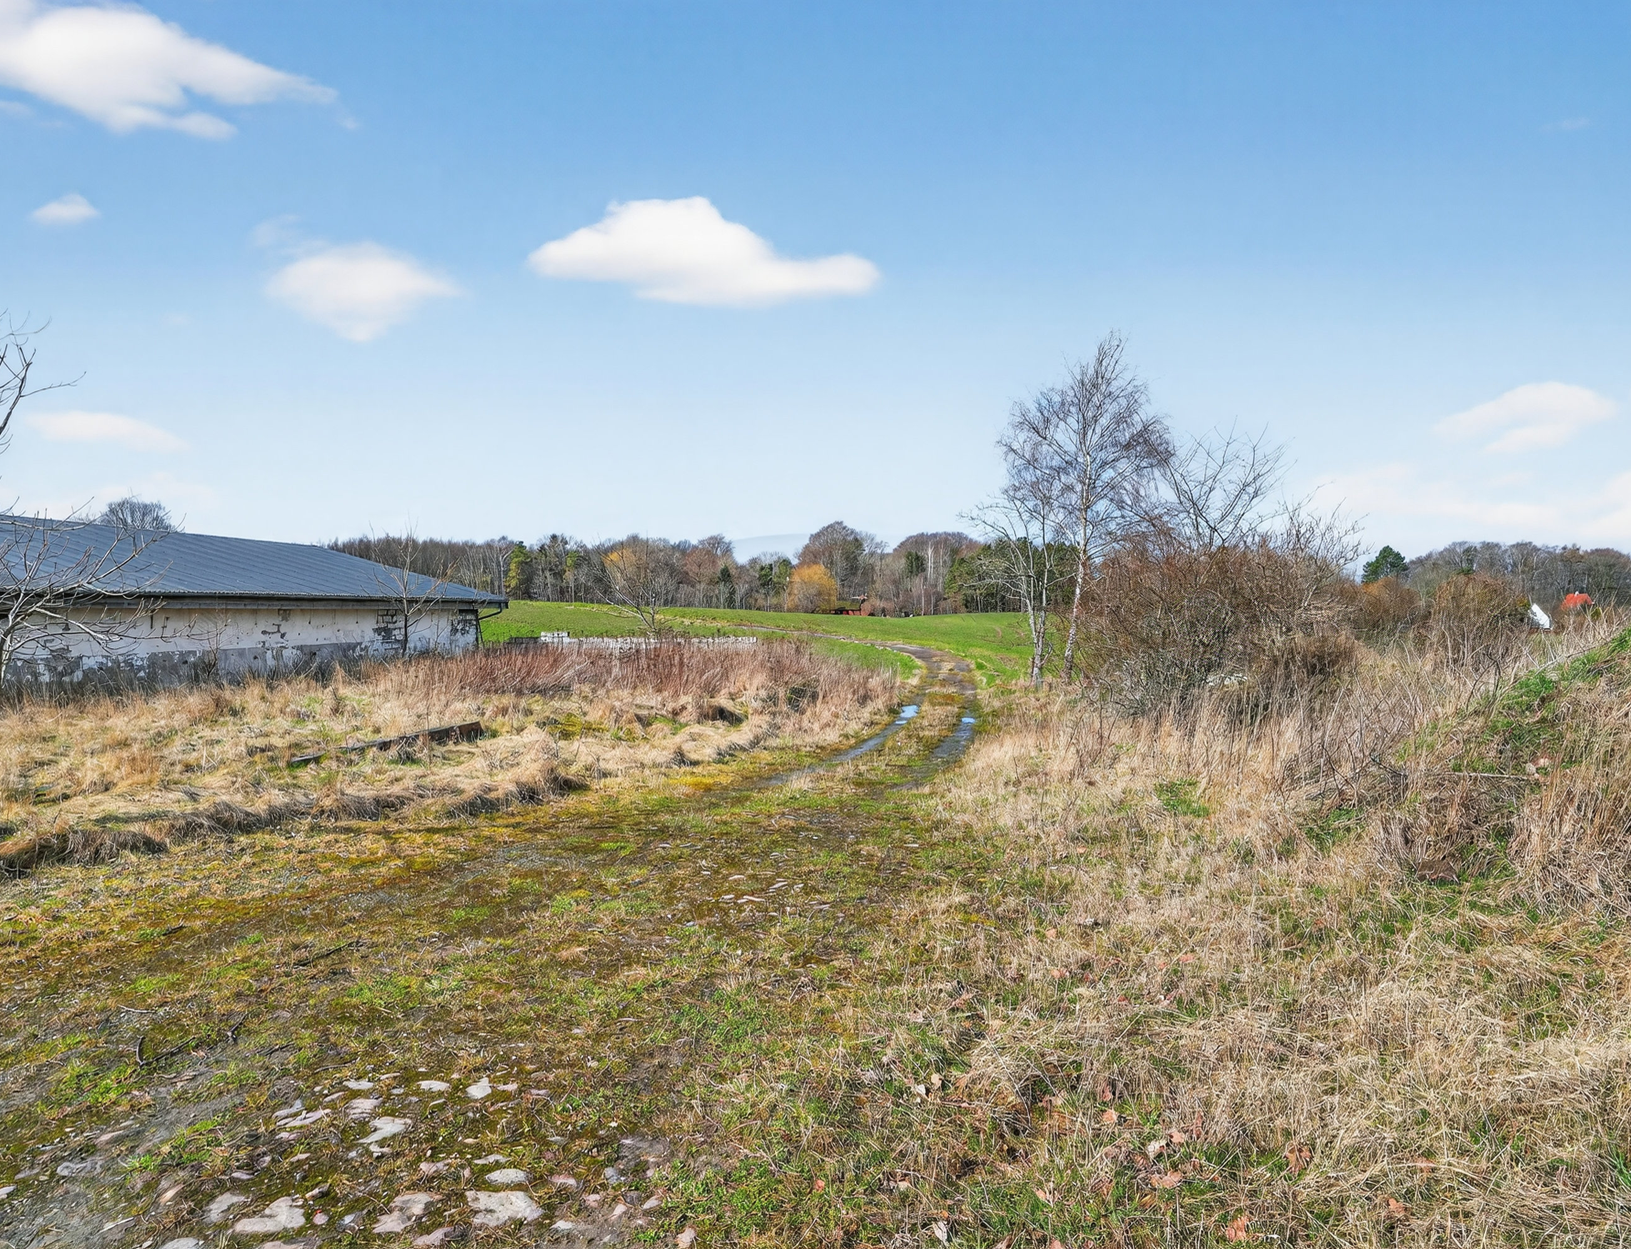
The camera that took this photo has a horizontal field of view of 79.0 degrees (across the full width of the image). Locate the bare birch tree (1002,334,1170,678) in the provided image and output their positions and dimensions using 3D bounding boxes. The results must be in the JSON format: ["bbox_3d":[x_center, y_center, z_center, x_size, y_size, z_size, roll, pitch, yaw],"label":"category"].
[{"bbox_3d":[7.671,-3.319,28.000,4.670,9.830,4.600,0,1,0],"label":"bare birch tree"}]

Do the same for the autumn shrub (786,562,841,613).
[{"bbox_3d":[-0.429,-5.371,145.000,7.790,7.520,7.500,0,1,0],"label":"autumn shrub"}]

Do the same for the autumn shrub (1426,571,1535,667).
[{"bbox_3d":[23.427,-0.207,35.000,3.810,3.470,3.700,0,1,0],"label":"autumn shrub"}]

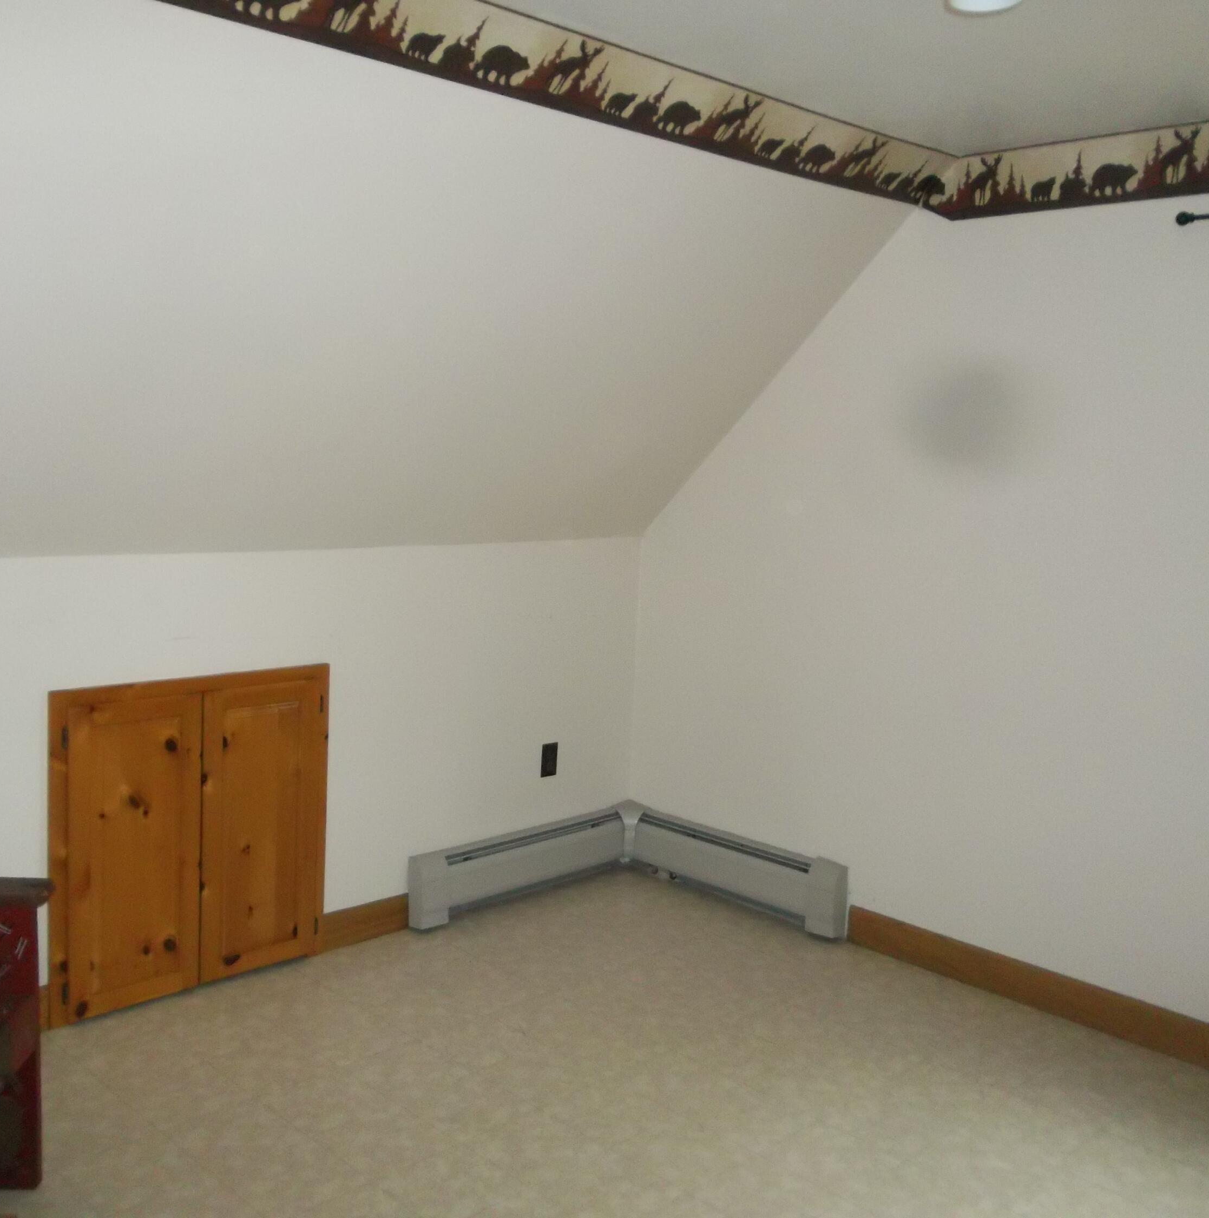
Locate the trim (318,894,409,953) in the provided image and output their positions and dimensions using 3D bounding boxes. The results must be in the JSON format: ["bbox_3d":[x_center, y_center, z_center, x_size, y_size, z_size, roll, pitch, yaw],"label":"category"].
[{"bbox_3d":[-0.751,0.981,3.961,0.307,0.124,0.018,-5,10,-42],"label":"trim"}]

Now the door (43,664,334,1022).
[{"bbox_3d":[-1.143,0.630,3.543,0.807,0.896,0.030,-5,10,-42],"label":"door"}]

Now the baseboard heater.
[{"bbox_3d":[0.085,0.933,4.093,1.085,0.250,0.974,-5,10,-44],"label":"baseboard heater"}]

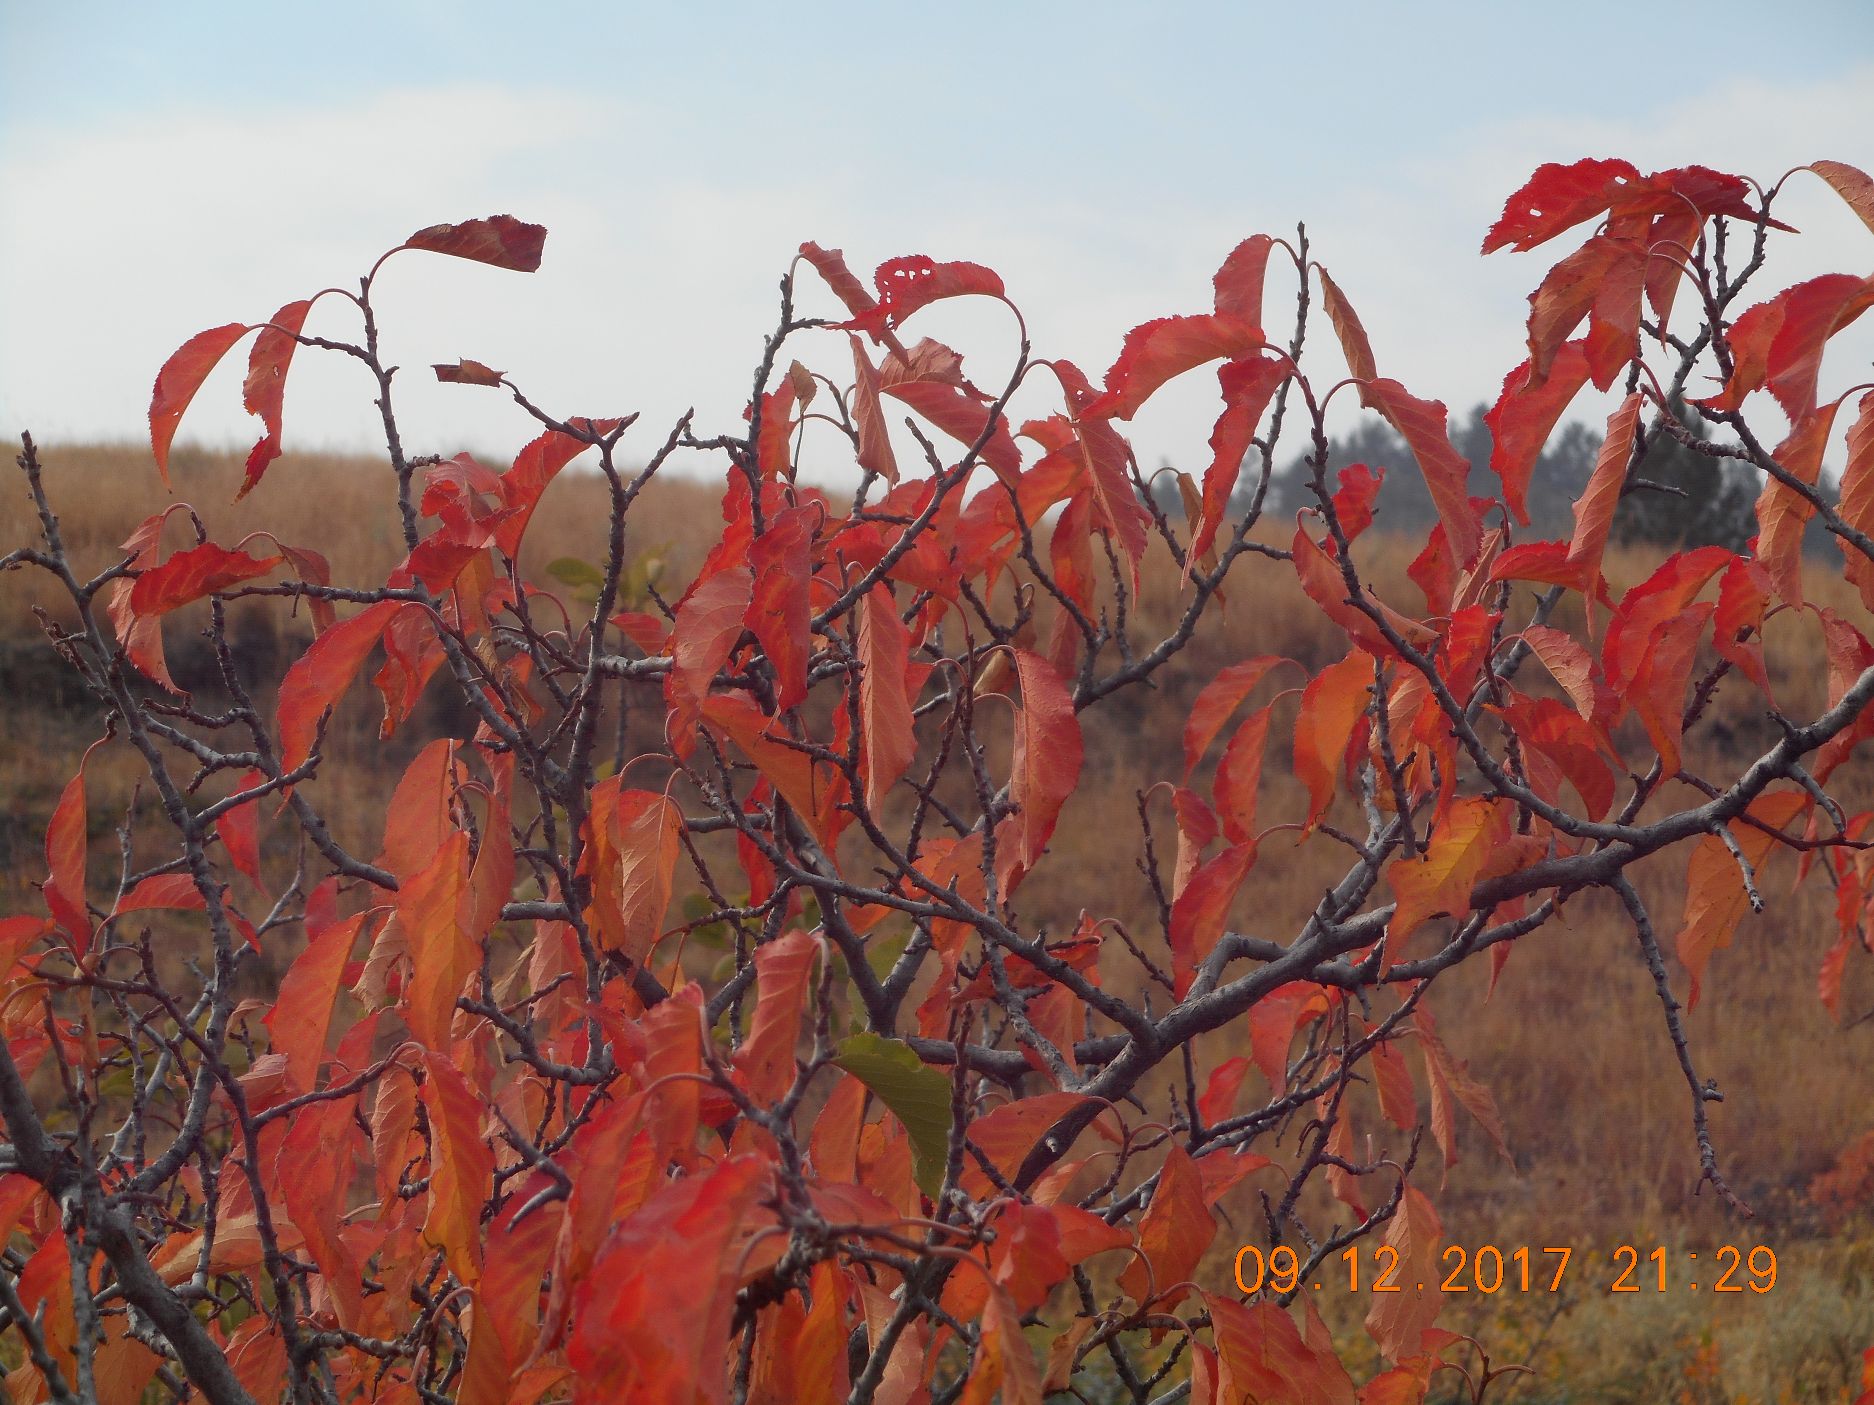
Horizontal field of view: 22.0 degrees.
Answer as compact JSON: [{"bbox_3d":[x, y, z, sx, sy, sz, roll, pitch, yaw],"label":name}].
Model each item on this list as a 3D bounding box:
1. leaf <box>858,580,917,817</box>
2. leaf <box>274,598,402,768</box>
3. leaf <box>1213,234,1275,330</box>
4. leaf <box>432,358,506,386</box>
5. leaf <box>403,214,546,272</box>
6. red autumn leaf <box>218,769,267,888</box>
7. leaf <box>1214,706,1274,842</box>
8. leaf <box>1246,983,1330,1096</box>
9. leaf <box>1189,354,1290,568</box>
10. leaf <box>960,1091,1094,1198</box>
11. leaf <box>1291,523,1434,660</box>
[{"bbox_3d":[-0.016,0.000,1.600,0.018,0.077,0.022,-3,0,-1],"label":"leaf"},{"bbox_3d":[-0.242,-0.003,1.880,0.025,0.099,0.024,31,0,0],"label":"leaf"},{"bbox_3d":[0.118,-0.152,1.900,0.024,0.068,0.022,10,0,0],"label":"leaf"},{"bbox_3d":[-0.185,-0.131,1.900,0.029,0.011,0.013,5,0,0],"label":"leaf"},{"bbox_3d":[-0.157,-0.155,1.630,0.049,0.018,0.022,7,5,-6],"label":"leaf"},{"bbox_3d":[-0.284,0.054,1.970,0.021,0.056,0.018,-3,0,0],"label":"red autumn leaf"},{"bbox_3d":[0.122,0.029,1.930,0.020,0.058,0.020,8,0,0],"label":"leaf"},{"bbox_3d":[0.123,0.117,1.680,0.025,0.040,0.024,10,0,0],"label":"leaf"},{"bbox_3d":[0.101,-0.082,1.620,0.023,0.072,0.025,21,0,0],"label":"leaf"},{"bbox_3d":[0.030,0.151,1.650,0.053,0.025,0.024,-35,-5,-2],"label":"leaf"},{"bbox_3d":[0.158,-0.039,1.840,0.071,0.020,0.024,41,0,0],"label":"leaf"}]

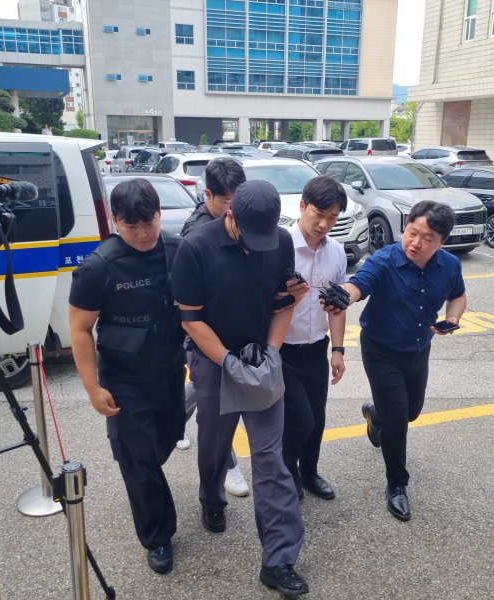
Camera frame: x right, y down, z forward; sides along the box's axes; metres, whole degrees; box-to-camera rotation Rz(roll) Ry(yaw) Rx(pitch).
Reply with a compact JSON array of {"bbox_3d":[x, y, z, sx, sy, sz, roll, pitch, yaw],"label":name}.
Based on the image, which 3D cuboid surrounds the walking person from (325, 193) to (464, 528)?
[{"bbox_3d":[0.719,0.288,3.036,0.720,1.630,0.800,3,16,10],"label":"walking person"}]

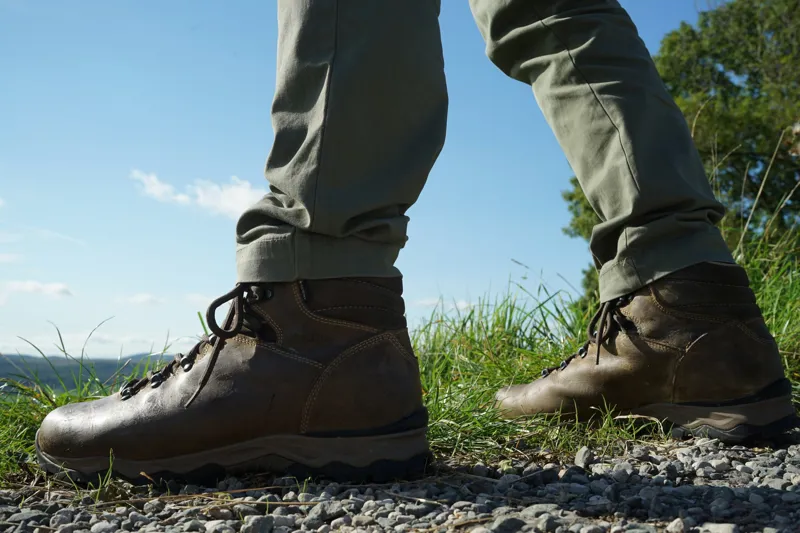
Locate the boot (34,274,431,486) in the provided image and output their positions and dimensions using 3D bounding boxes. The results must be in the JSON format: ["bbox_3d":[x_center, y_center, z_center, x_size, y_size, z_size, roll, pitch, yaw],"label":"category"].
[{"bbox_3d":[-0.131,0.079,0.604,0.308,0.170,0.112,0,-7,2],"label":"boot"}]

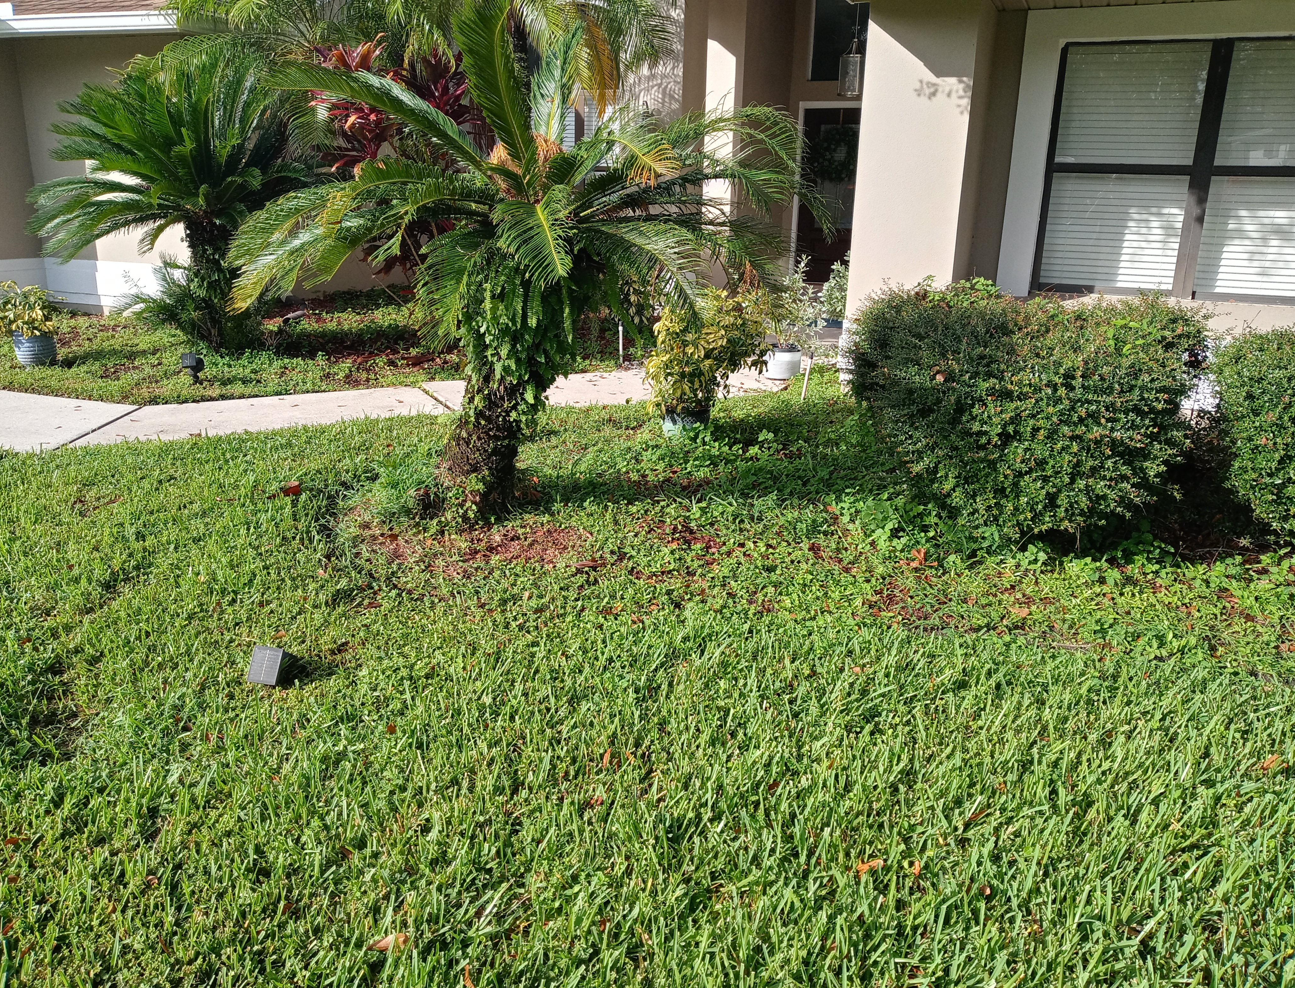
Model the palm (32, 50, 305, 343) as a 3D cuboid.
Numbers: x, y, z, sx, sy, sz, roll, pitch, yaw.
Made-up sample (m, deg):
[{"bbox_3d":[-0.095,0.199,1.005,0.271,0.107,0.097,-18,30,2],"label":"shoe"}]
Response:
[{"bbox_3d":[-3.818,-2.359,8.717,2.300,2.280,2.250,-6,18,-22],"label":"palm"}]

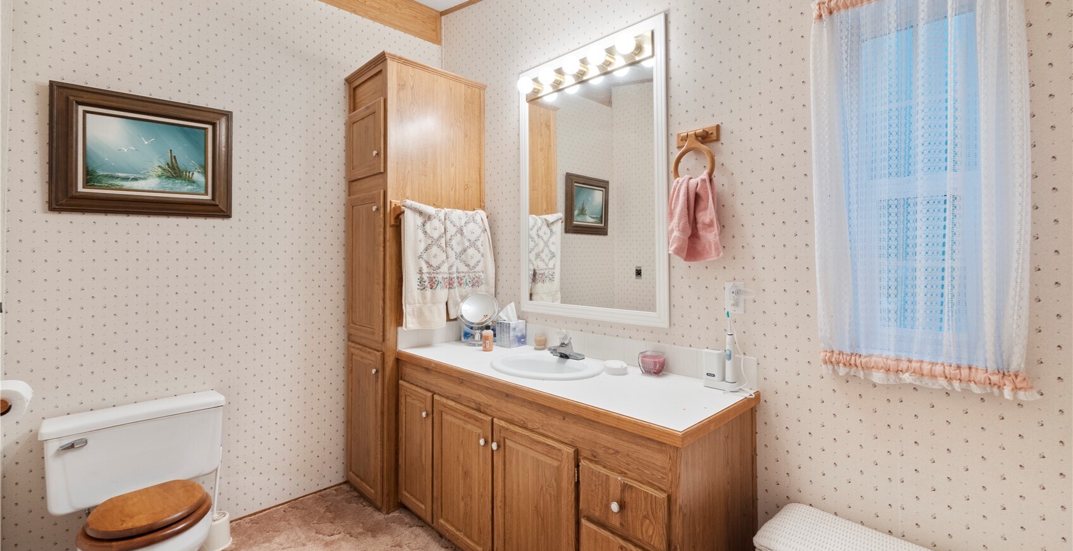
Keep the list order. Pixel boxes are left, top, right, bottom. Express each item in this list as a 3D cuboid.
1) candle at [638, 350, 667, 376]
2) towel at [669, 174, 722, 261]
[{"bbox_3d":[0.461,0.348,1.765,0.106,0.088,0.106,2,2,45],"label":"candle"},{"bbox_3d":[0.588,-0.215,1.665,0.198,0.323,0.073,2,2,45],"label":"towel"}]

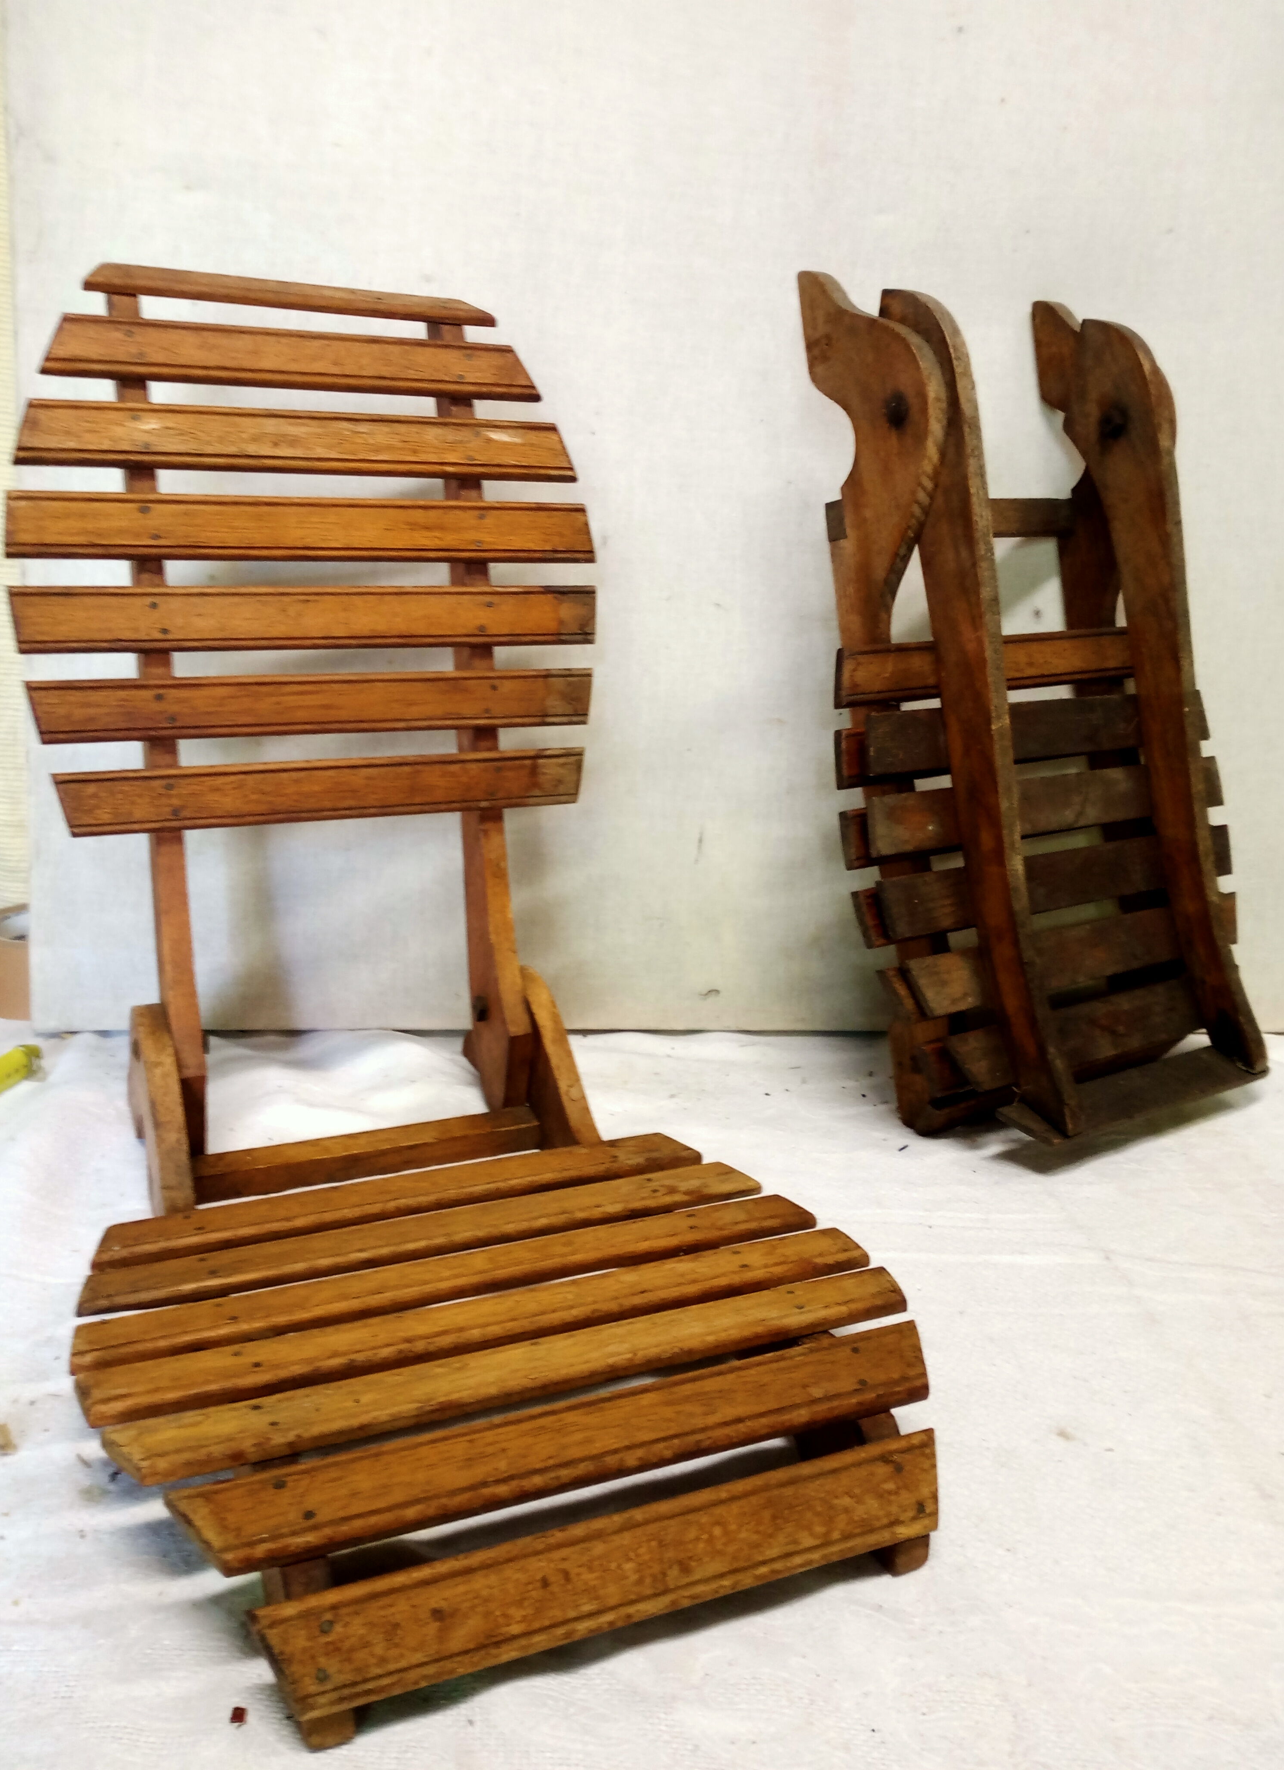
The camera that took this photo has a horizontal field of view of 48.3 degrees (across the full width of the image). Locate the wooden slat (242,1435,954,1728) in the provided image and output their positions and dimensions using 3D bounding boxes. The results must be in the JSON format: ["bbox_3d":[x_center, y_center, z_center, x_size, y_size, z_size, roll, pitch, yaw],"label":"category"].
[{"bbox_3d":[-0.001,0.223,0.470,0.242,0.007,0.034,-5,57,-23],"label":"wooden slat"}]

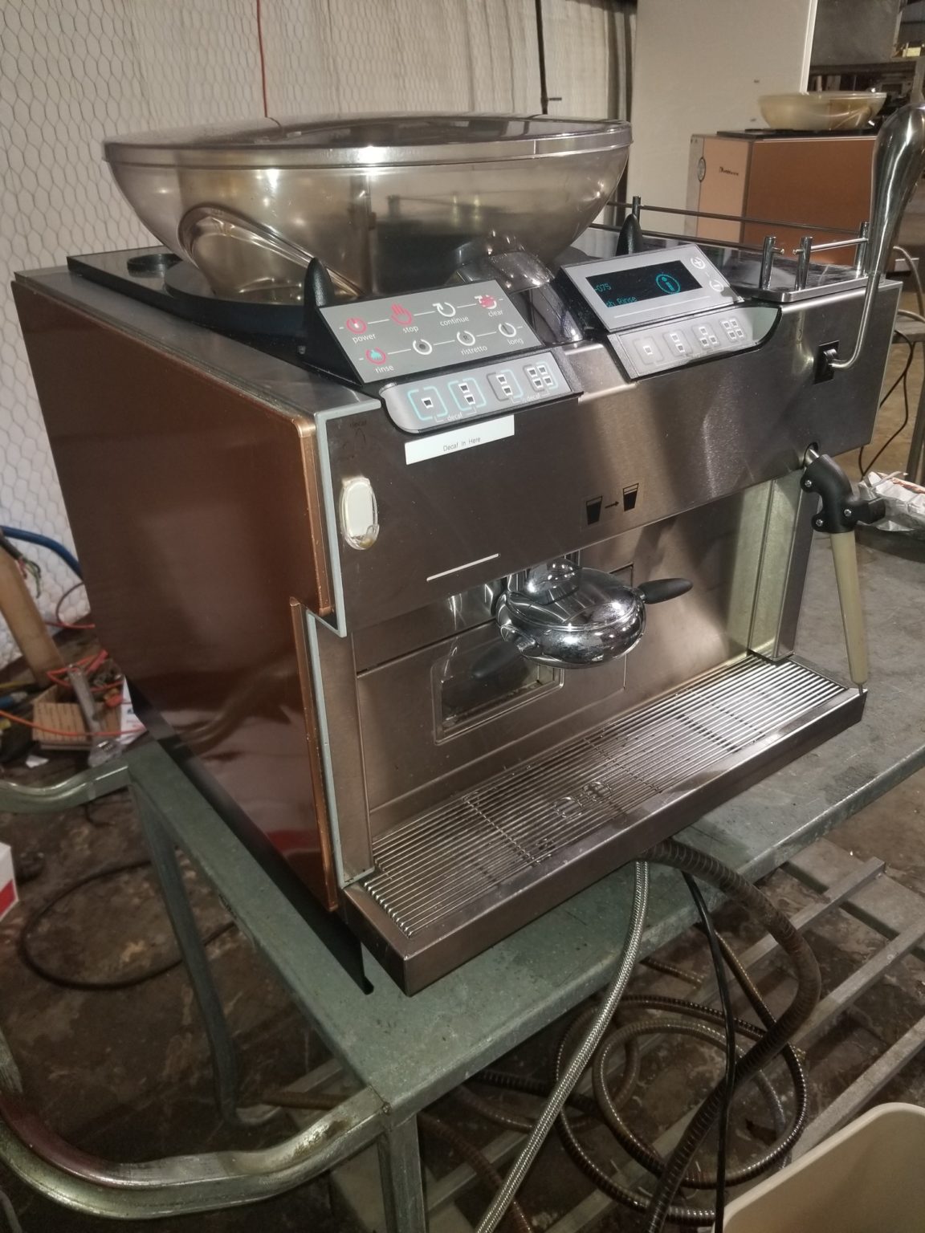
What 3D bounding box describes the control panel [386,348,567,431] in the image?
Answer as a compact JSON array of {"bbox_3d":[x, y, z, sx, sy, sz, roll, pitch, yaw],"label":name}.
[{"bbox_3d":[0.010,-0.128,0.530,0.123,0.028,0.008,-21,-9,-30],"label":"control panel"}]

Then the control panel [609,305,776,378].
[{"bbox_3d":[0.163,-0.187,0.628,0.160,0.030,0.008,-21,-9,-30],"label":"control panel"}]

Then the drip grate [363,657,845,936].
[{"bbox_3d":[0.132,0.125,0.777,0.482,0.008,0.091,-21,34,-30],"label":"drip grate"}]

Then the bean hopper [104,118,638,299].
[{"bbox_3d":[-0.071,-0.354,0.775,0.416,0.106,0.416,-21,34,-30],"label":"bean hopper"}]

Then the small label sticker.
[{"bbox_3d":[0.000,-0.101,0.526,0.076,0.012,0.001,-21,34,-30],"label":"small label sticker"}]

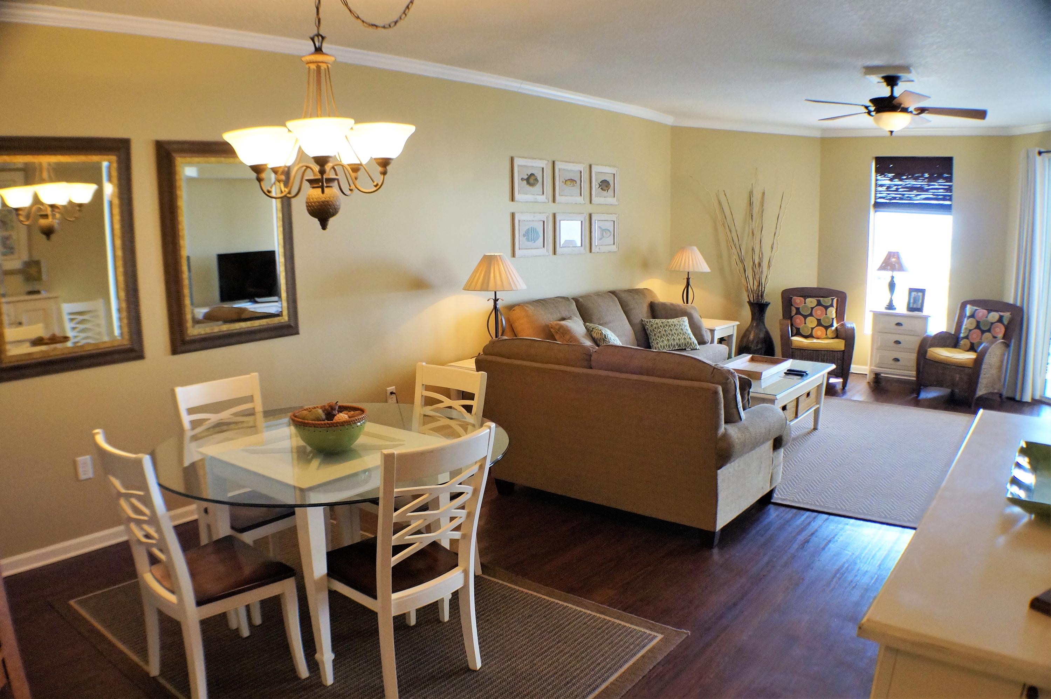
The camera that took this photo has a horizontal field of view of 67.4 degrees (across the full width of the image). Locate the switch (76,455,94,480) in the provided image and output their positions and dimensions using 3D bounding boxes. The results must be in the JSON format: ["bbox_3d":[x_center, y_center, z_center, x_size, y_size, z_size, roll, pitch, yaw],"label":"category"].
[{"bbox_3d":[-2.155,0.584,3.858,0.008,0.115,0.075,6,12,37],"label":"switch"}]

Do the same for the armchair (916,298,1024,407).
[{"bbox_3d":[3.901,0.017,6.860,0.770,0.880,0.630,-7,11,-32],"label":"armchair"}]

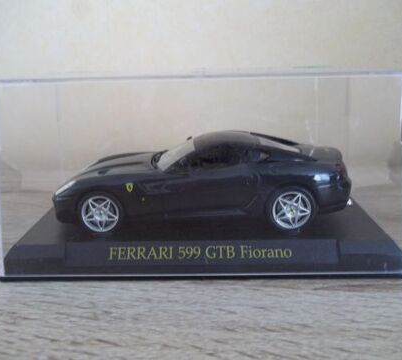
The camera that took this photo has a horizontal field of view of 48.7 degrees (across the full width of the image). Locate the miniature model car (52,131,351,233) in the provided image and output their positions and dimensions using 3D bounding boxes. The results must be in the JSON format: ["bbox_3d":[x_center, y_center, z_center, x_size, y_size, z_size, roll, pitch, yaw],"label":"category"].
[{"bbox_3d":[-0.001,-0.002,0.165,0.108,0.031,0.046,-1,15,1],"label":"miniature model car"}]

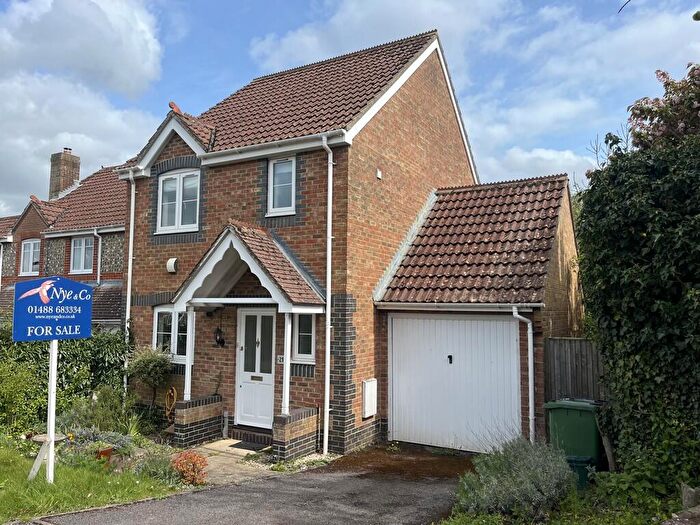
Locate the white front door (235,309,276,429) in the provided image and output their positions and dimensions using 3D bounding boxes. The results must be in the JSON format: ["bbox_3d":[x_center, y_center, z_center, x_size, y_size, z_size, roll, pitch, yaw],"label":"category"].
[{"bbox_3d":[-1.617,1.792,8.990,0.828,2.009,0.100,-2,-6,29],"label":"white front door"}]

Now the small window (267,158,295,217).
[{"bbox_3d":[-1.171,-1.299,9.000,0.606,1.004,0.120,-2,-6,29],"label":"small window"}]

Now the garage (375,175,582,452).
[{"bbox_3d":[3.184,0.722,11.153,2.769,4.934,6.524,-2,-6,29],"label":"garage"}]

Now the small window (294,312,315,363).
[{"bbox_3d":[-0.744,1.204,8.527,0.470,0.860,0.120,-2,-6,29],"label":"small window"}]

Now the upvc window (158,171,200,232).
[{"bbox_3d":[-3.341,-1.185,10.193,1.176,1.233,0.120,-2,-6,29],"label":"upvc window"}]

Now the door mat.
[{"bbox_3d":[-1.606,2.946,8.464,0.570,0.020,0.378,-2,-6,29],"label":"door mat"}]

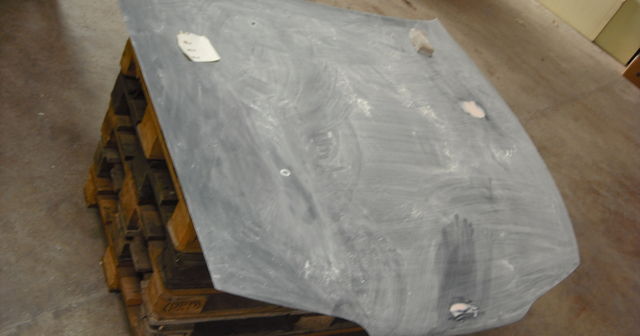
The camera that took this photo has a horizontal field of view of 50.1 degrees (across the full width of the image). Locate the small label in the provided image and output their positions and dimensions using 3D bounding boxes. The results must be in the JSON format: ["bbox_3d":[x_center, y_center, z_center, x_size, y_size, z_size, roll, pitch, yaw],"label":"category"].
[{"bbox_3d":[-0.359,-0.355,2.006,0.095,0.010,0.123,-8,53,-32],"label":"small label"}]

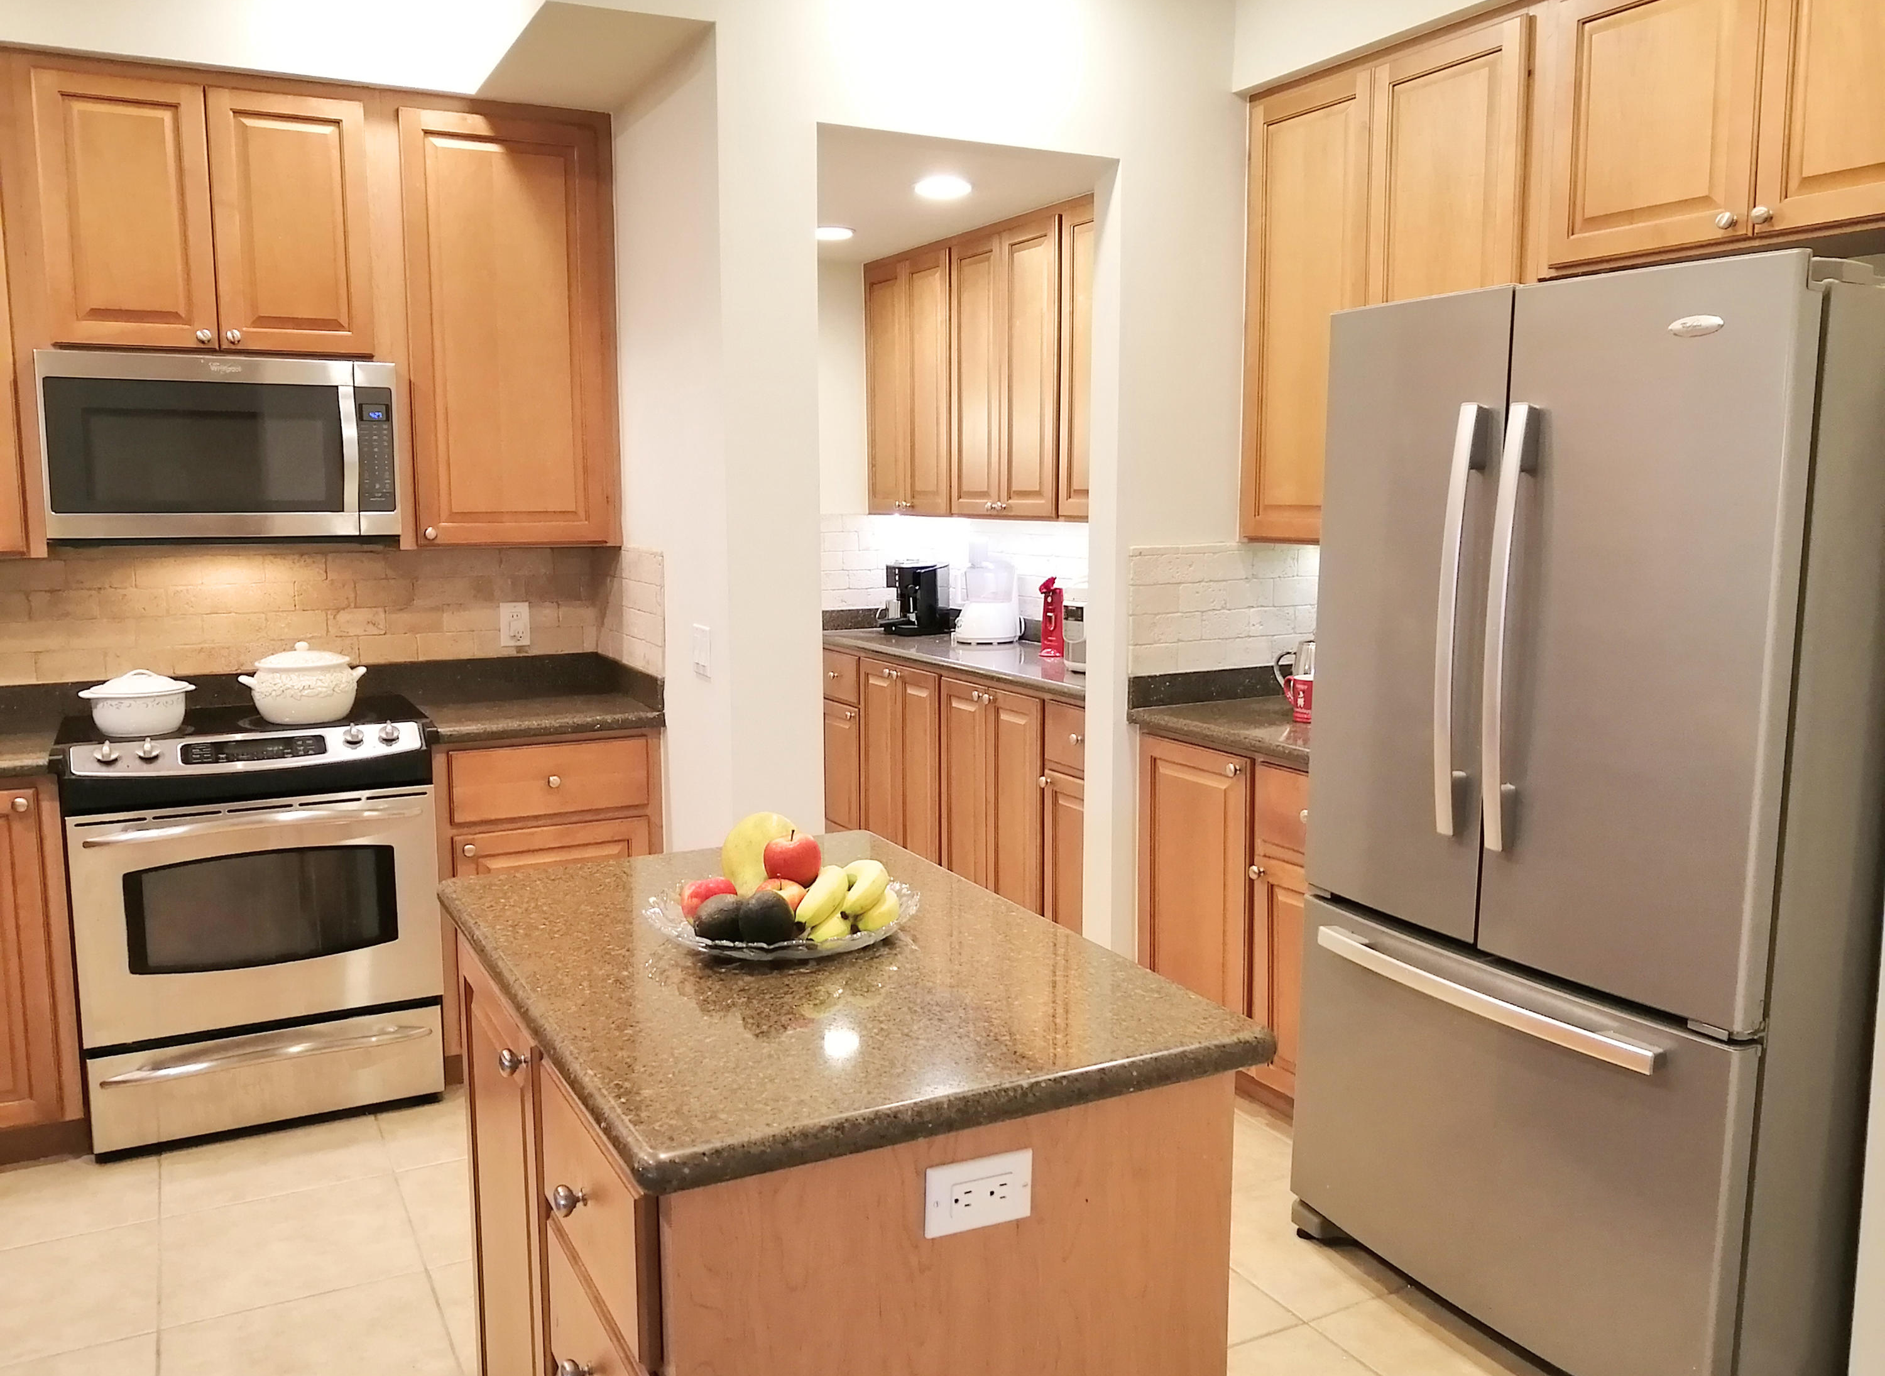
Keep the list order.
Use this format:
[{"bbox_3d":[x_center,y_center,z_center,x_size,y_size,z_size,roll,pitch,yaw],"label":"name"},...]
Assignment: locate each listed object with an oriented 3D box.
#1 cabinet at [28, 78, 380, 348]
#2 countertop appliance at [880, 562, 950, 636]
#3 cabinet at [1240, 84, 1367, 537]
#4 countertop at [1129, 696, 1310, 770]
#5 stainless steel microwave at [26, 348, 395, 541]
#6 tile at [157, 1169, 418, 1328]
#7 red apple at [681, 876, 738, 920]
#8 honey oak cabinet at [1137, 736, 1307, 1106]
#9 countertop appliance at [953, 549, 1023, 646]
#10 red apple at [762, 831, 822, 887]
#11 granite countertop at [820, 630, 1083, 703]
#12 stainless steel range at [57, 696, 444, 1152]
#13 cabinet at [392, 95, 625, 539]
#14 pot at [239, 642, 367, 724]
[{"bbox_3d":[-1.773,-1.118,3.567,0.705,0.610,0.330,-4,8,-27],"label":"cabinet"},{"bbox_3d":[-0.102,-0.364,6.023,0.250,0.285,0.200,-5,9,-35],"label":"countertop appliance"},{"bbox_3d":[1.034,-0.942,3.768,0.330,1.140,0.420,-4,9,-28],"label":"cabinet"},{"bbox_3d":[0.999,0.121,3.594,0.660,0.040,0.920,-4,9,-28],"label":"countertop"},{"bbox_3d":[-1.759,-0.583,3.611,0.757,0.422,0.390,-4,8,-27],"label":"stainless steel microwave"},{"bbox_3d":[-1.306,1.114,2.932,0.457,0.010,0.457,-4,9,-28],"label":"tile"},{"bbox_3d":[-0.293,0.274,1.857,0.075,0.070,0.075,-4,9,-28],"label":"red apple"},{"bbox_3d":[1.016,0.571,3.674,0.620,0.876,0.890,-4,9,-28],"label":"honey oak cabinet"},{"bbox_3d":[0.150,-0.347,5.434,0.220,0.370,0.200,-4,8,-27],"label":"countertop appliance"},{"bbox_3d":[-0.186,0.214,1.820,0.072,0.070,0.072,0,8,0],"label":"red apple"},{"bbox_3d":[0.210,-0.080,5.109,0.650,0.040,2.250,-4,9,-28],"label":"granite countertop"},{"bbox_3d":[-1.696,0.547,3.669,0.775,0.920,0.700,-4,9,-28],"label":"stainless steel range"},{"bbox_3d":[-1.170,-0.928,3.912,0.528,1.095,0.330,-4,8,-27],"label":"cabinet"},{"bbox_3d":[-1.555,-0.017,3.583,0.288,0.190,0.240,-4,8,-27],"label":"pot"}]

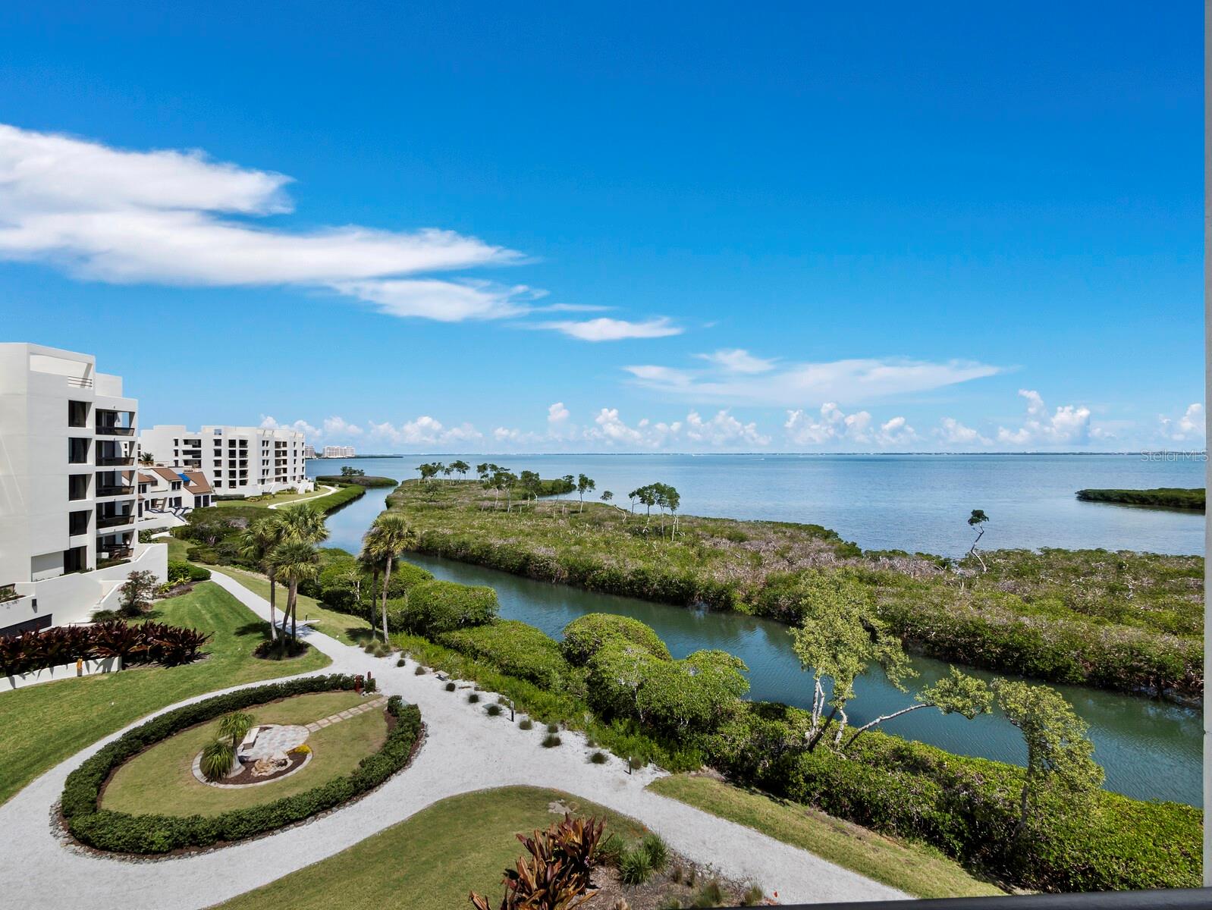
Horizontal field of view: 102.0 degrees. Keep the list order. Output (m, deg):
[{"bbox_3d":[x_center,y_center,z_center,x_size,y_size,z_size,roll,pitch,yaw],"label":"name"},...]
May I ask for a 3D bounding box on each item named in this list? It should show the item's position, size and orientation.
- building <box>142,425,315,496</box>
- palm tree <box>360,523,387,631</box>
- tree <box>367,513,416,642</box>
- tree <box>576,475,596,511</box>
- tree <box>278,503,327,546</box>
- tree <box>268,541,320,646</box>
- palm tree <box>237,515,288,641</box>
[{"bbox_3d":[-118.500,2.400,160.500,33.000,21.800,42.000,0,0,0],"label":"building"},{"bbox_3d":[-16.220,9.090,35.000,2.910,8.180,3.000,0,0,0],"label":"palm tree"},{"bbox_3d":[-15.030,8.590,34.300,3.380,9.100,3.500,0,0,0],"label":"tree"},{"bbox_3d":[-4.540,8.860,112.000,4.540,9.080,4.500,0,0,0],"label":"tree"},{"bbox_3d":[-21.040,8.240,34.000,3.410,9.910,3.500,0,0,0],"label":"tree"},{"bbox_3d":[-21.630,9.550,34.000,3.680,7.290,3.700,0,0,0],"label":"tree"},{"bbox_3d":[-23.860,8.660,34.100,3.420,8.890,3.500,0,0,0],"label":"palm tree"}]

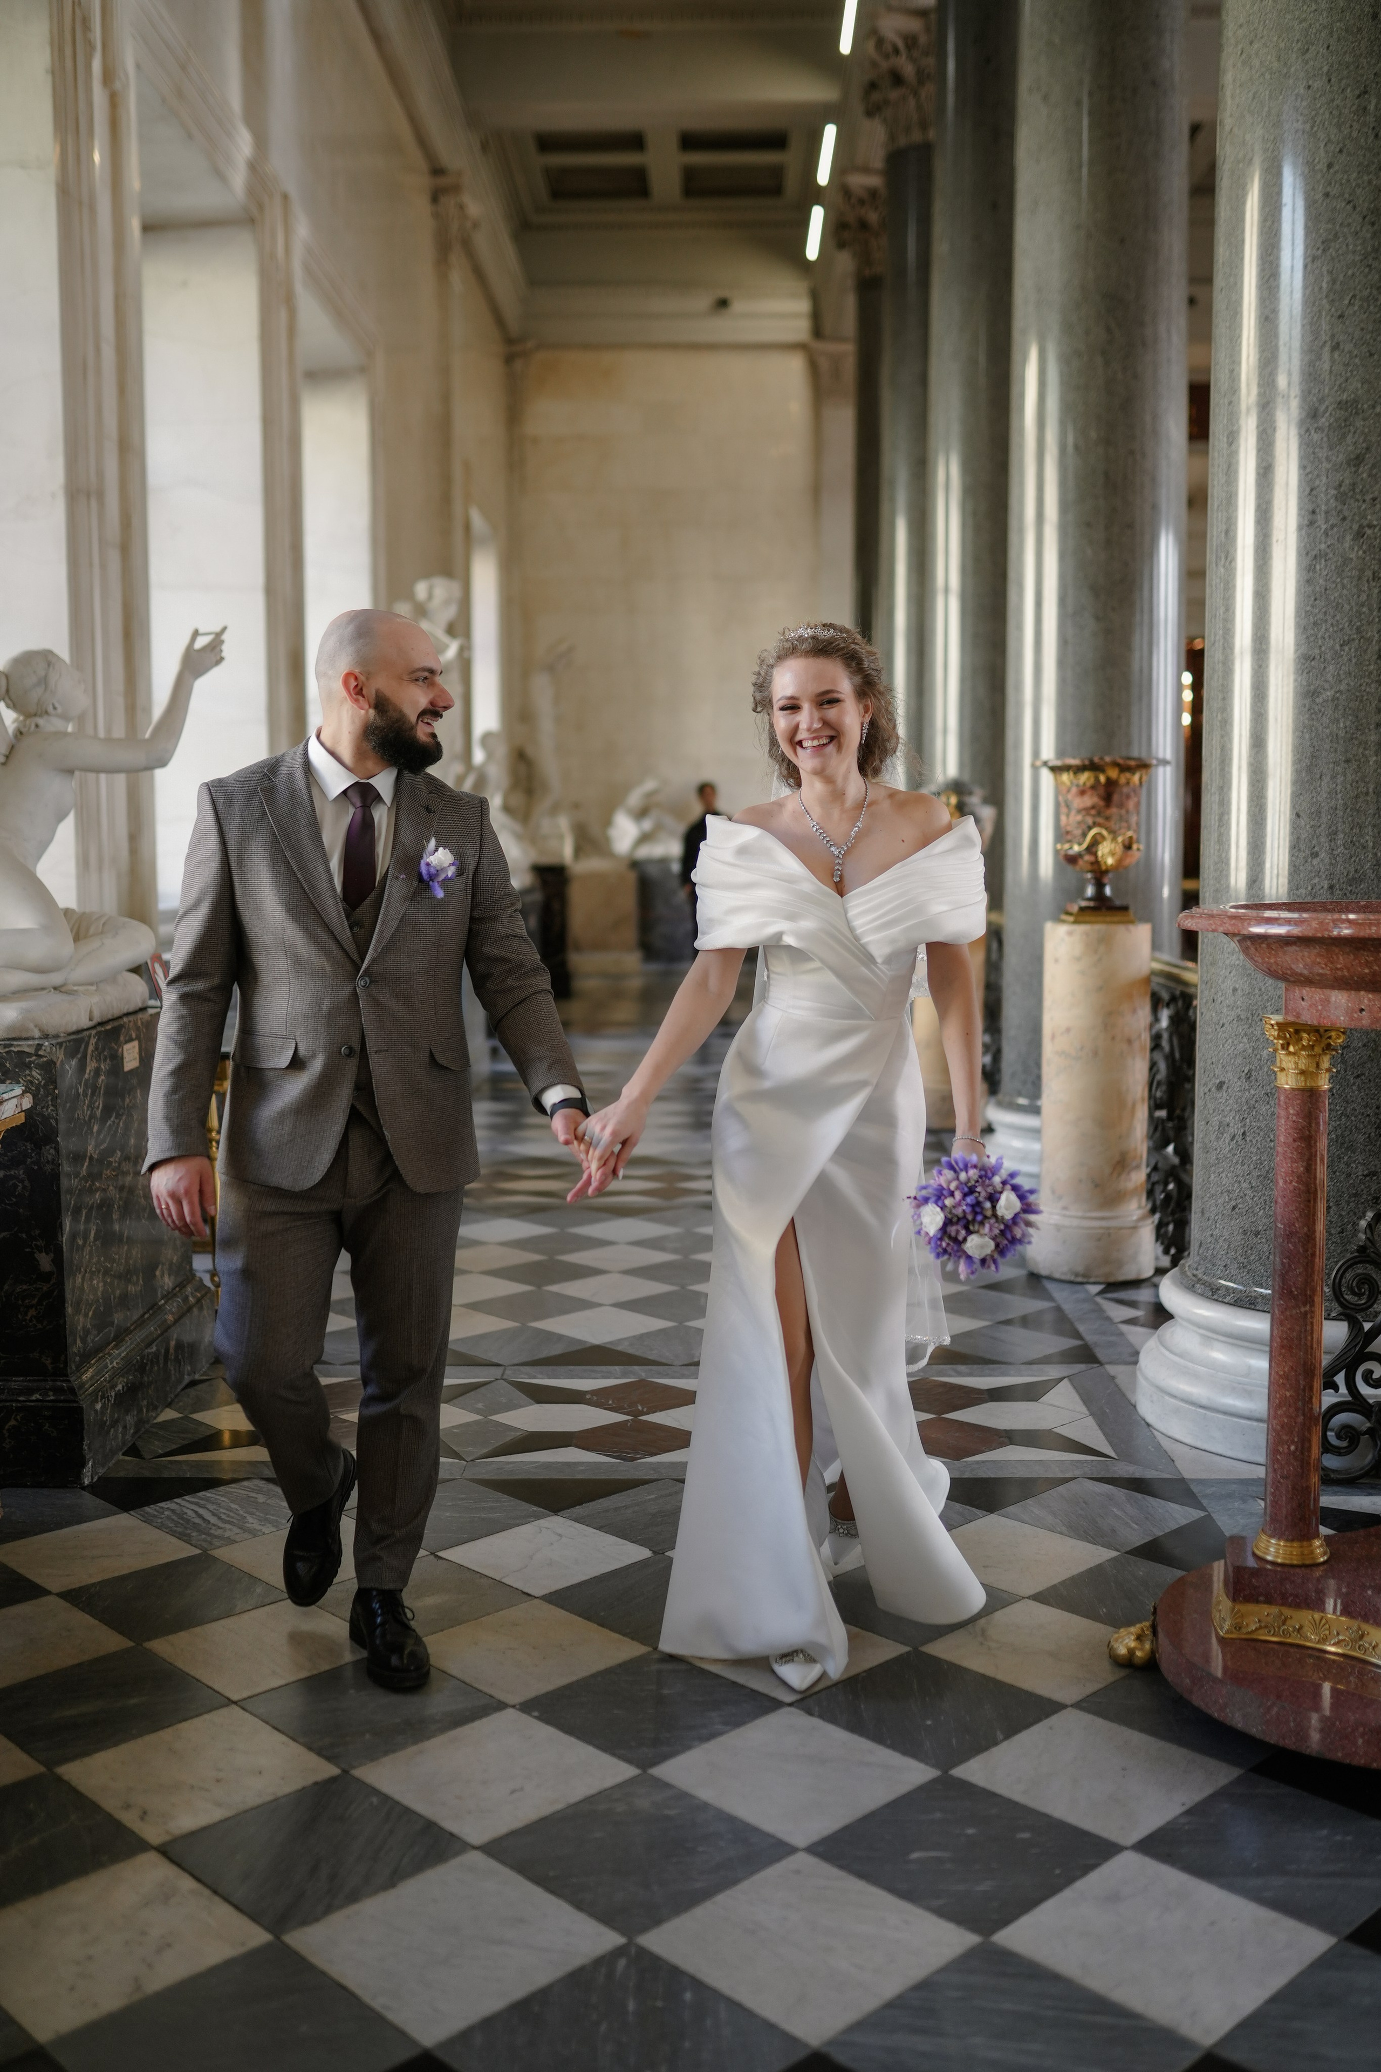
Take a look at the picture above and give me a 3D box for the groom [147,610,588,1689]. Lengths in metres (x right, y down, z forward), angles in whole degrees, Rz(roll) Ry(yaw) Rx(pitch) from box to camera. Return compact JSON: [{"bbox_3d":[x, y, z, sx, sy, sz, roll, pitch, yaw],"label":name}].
[{"bbox_3d":[-0.562,0.172,3.525,0.780,1.785,0.550,-1,6,-5],"label":"groom"}]

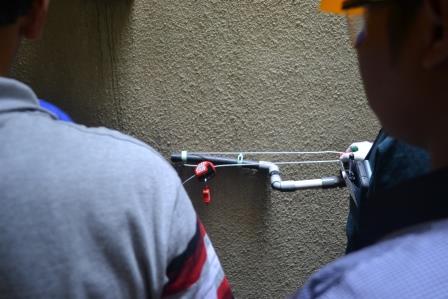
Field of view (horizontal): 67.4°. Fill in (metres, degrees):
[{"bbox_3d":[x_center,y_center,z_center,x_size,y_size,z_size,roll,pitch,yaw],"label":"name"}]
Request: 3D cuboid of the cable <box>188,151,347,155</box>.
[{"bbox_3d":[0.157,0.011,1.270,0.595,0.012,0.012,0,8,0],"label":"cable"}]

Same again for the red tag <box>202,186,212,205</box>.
[{"bbox_3d":[-0.061,0.170,1.240,0.034,0.064,0.020,1,8,9],"label":"red tag"}]

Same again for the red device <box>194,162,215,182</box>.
[{"bbox_3d":[-0.068,0.081,1.240,0.076,0.076,0.045,3,9,19],"label":"red device"}]

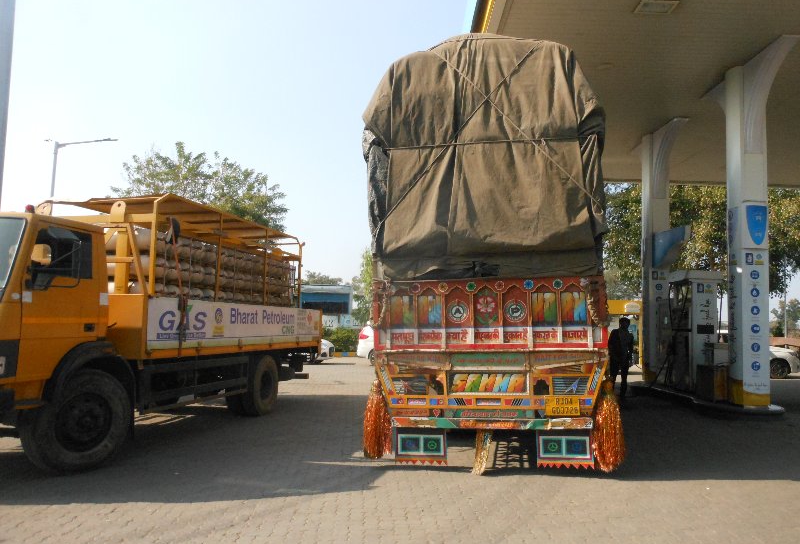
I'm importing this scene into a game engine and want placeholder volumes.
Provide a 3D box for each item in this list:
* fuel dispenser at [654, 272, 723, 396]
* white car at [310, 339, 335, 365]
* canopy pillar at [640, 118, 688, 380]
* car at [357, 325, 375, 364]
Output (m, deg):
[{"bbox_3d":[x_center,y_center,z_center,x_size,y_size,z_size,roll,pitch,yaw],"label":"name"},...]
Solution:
[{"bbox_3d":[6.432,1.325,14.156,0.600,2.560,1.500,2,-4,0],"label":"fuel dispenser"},{"bbox_3d":[-4.394,2.560,23.900,4.100,1.500,1.720,0,-4,18],"label":"white car"},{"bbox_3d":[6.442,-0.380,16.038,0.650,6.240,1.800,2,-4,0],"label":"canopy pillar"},{"bbox_3d":[0.583,2.672,23.664,4.000,1.520,1.720,1,-4,3],"label":"car"}]

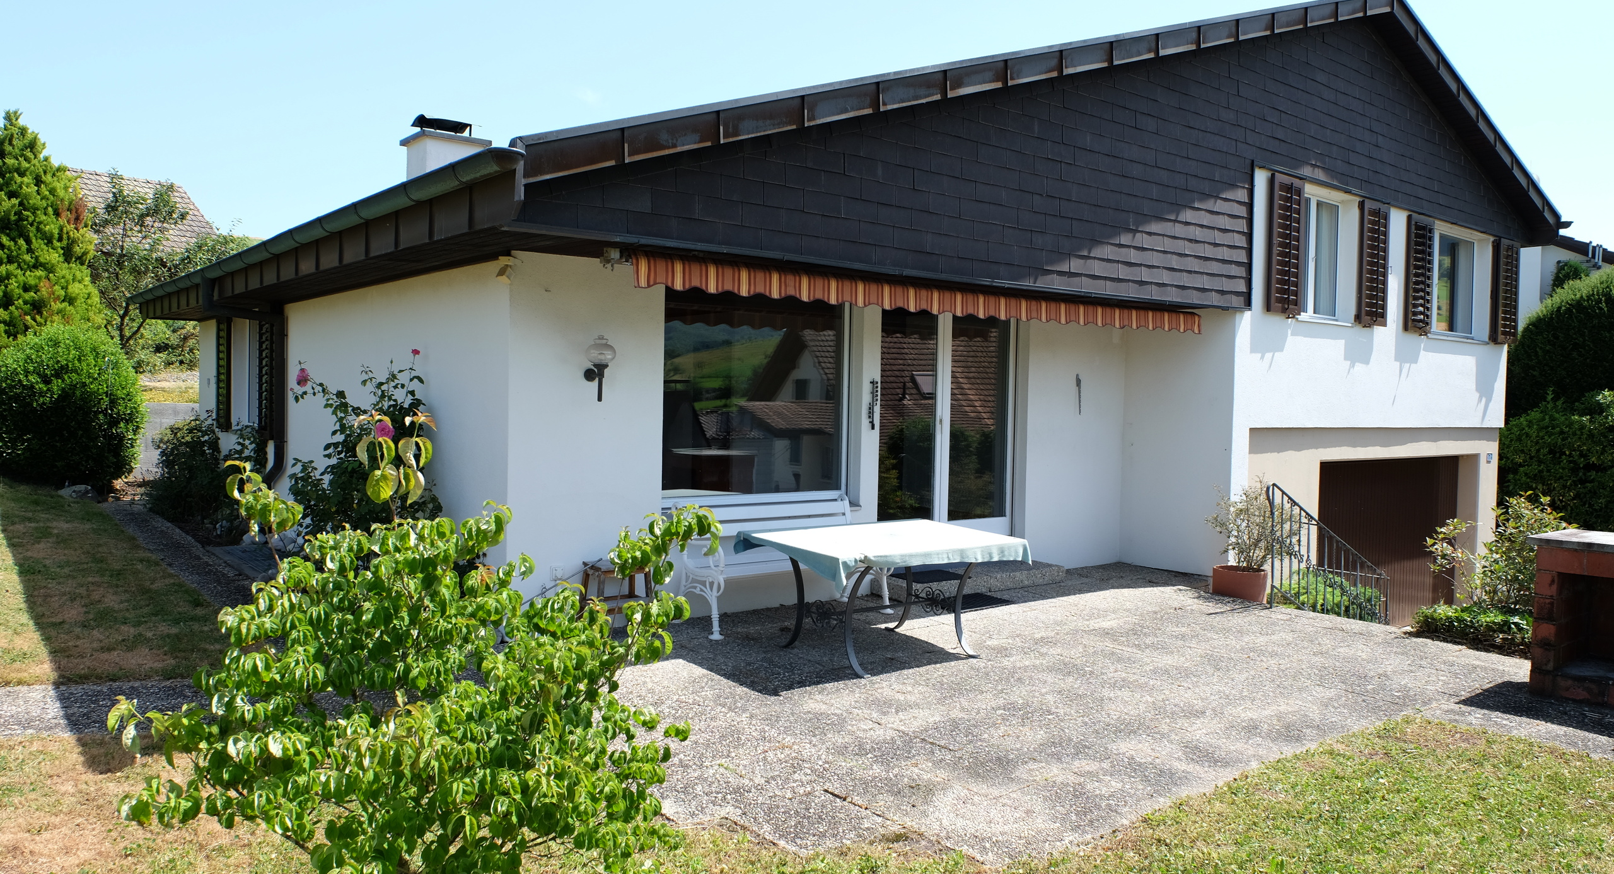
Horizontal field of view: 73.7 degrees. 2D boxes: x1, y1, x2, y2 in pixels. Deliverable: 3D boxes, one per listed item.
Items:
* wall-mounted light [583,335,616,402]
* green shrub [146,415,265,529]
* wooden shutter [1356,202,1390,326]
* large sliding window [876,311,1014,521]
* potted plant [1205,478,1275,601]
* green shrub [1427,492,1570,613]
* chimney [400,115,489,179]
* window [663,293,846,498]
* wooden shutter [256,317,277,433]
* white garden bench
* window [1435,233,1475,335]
[{"bbox_3d":[-1.359,-0.446,7.069,0.232,0.437,0.292,-1,3,-38],"label":"wall-mounted light"},{"bbox_3d":[-7.162,0.360,12.827,1.120,1.213,1.337,0,2,-38],"label":"green shrub"},{"bbox_3d":[5.785,-1.768,10.991,0.591,1.233,0.054,0,2,-38],"label":"wooden shutter"},{"bbox_3d":[1.186,-0.079,9.306,1.757,2.084,0.109,0,2,-38],"label":"large sliding window"},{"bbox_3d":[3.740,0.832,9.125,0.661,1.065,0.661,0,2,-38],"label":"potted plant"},{"bbox_3d":[5.197,0.906,8.100,1.050,1.000,1.000,2,2,33],"label":"green shrub"},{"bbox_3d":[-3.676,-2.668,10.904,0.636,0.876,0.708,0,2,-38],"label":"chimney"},{"bbox_3d":[-0.380,-0.302,8.224,1.840,1.568,0.100,-1,3,-38],"label":"window"},{"bbox_3d":[-5.717,-0.653,11.367,0.050,1.312,0.640,-1,3,-39],"label":"wooden shutter"},{"bbox_3d":[-0.163,0.868,7.682,1.672,0.840,0.614,0,2,-38],"label":"white garden bench"},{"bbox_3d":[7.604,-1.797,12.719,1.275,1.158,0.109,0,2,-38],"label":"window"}]

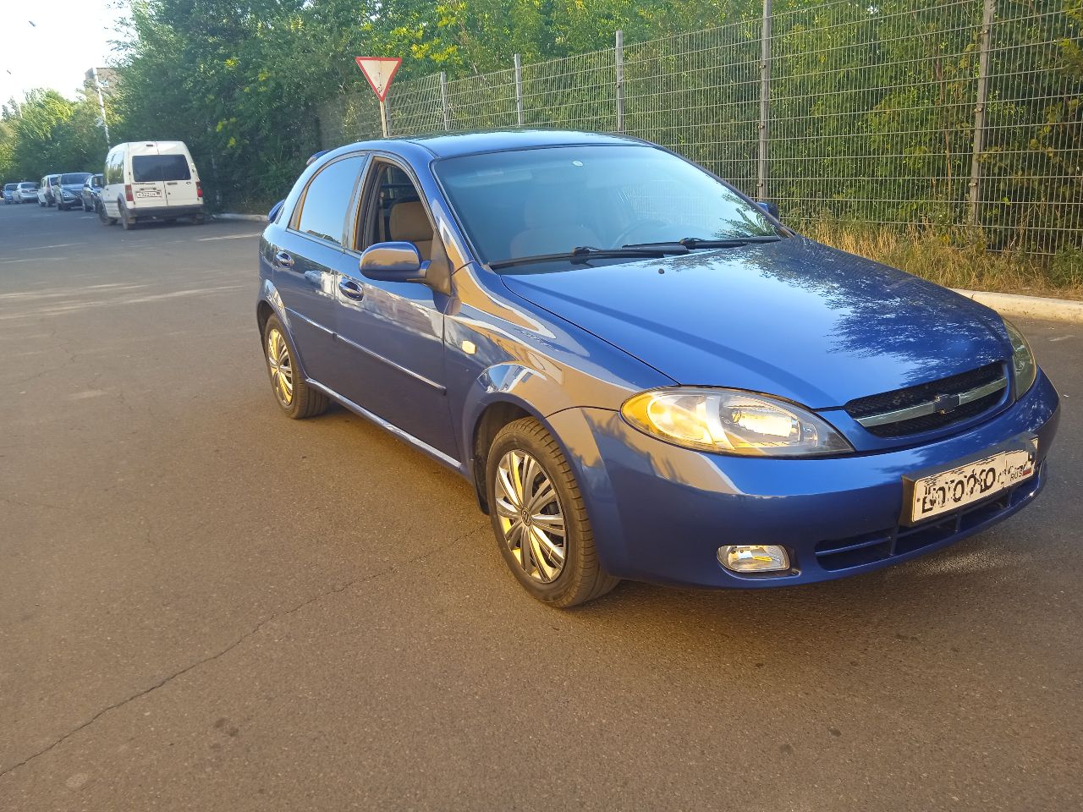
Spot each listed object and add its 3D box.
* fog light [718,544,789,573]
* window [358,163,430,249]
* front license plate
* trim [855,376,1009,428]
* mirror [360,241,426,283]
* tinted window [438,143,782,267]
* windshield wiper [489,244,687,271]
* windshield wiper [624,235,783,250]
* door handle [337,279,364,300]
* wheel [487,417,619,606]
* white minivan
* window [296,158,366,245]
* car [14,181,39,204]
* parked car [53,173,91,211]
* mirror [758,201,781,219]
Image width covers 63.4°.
[{"bbox_3d":[0.510,0.360,2.161,0.195,0.072,0.070,-6,16,-13],"label":"fog light"},{"bbox_3d":[-0.580,-0.797,3.455,0.050,0.420,0.820,19,2,-35],"label":"window"},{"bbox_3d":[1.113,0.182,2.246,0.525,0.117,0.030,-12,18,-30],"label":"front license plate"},{"bbox_3d":[1.062,-0.012,2.321,0.650,0.060,0.050,-12,18,-30],"label":"trim"},{"bbox_3d":[-0.504,-0.491,2.967,0.210,0.140,0.135,-12,18,-30],"label":"mirror"},{"bbox_3d":[0.252,-0.805,3.357,1.370,0.100,0.830,-12,48,-30],"label":"tinted window"},{"bbox_3d":[0.169,-0.498,2.946,0.690,0.055,0.085,-7,16,-16],"label":"windshield wiper"},{"bbox_3d":[0.621,-0.620,3.316,0.760,0.055,0.085,-9,17,-31],"label":"windshield wiper"},{"bbox_3d":[-0.765,-0.474,3.521,0.050,0.078,0.240,-12,18,-30],"label":"door handle"},{"bbox_3d":[0.047,0.312,2.681,0.200,0.590,0.590,-12,18,-30],"label":"wheel"},{"bbox_3d":[-10.078,-5.598,22.300,1.790,1.970,4.500,-13,19,-33],"label":"white minivan"},{"bbox_3d":[-0.970,-0.962,4.062,0.050,0.410,0.720,19,2,-35],"label":"window"},{"bbox_3d":[-36.229,-15.149,61.854,1.720,1.470,4.400,-13,19,-33],"label":"car"},{"bbox_3d":[-21.348,-9.937,40.517,1.800,1.620,4.400,-13,19,-33],"label":"parked car"},{"bbox_3d":[0.976,-0.808,3.857,0.220,0.155,0.130,-12,18,-30],"label":"mirror"}]

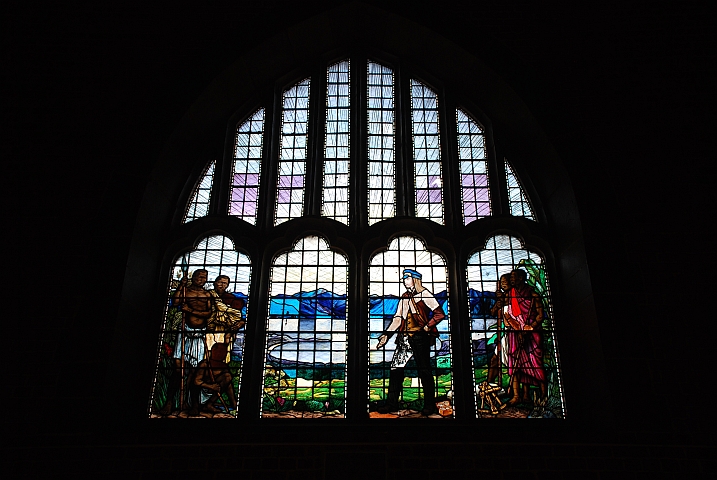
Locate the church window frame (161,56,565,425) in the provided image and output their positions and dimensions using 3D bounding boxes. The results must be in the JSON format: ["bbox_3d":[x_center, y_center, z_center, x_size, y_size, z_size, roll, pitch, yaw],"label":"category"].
[{"bbox_3d":[0.000,-0.229,6.747,2.950,3.520,0.280,0,-32,0],"label":"church window frame"}]

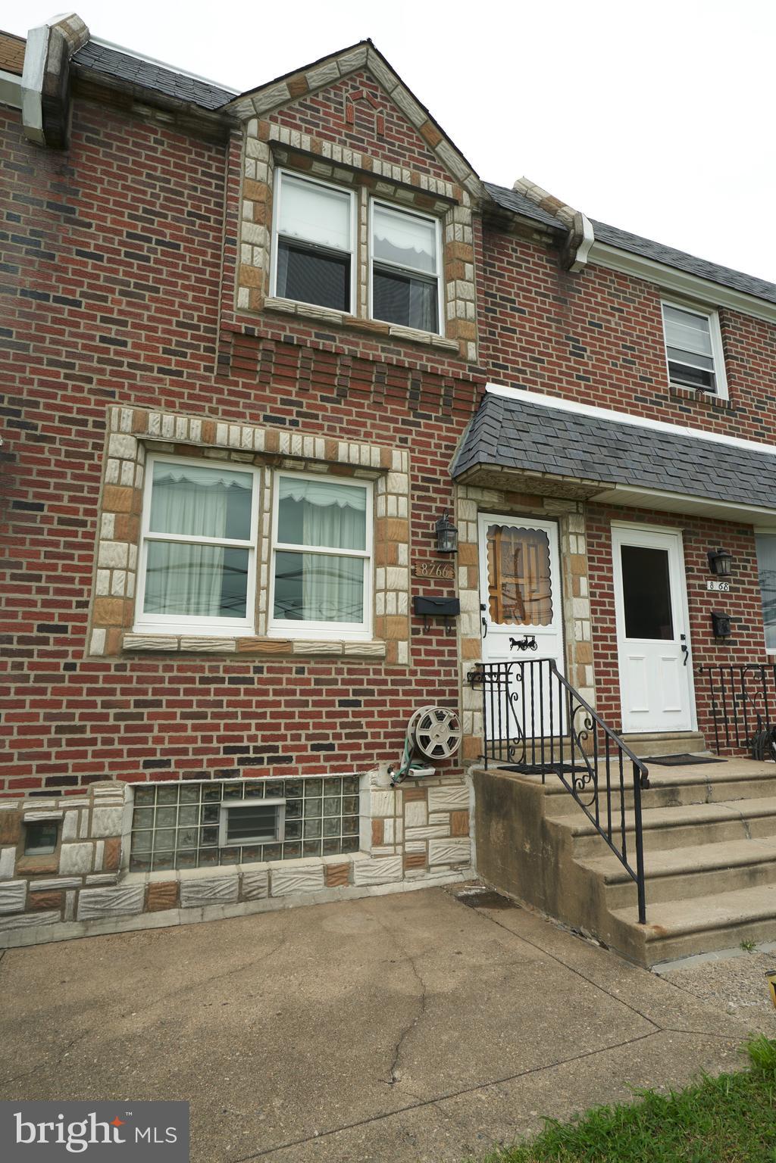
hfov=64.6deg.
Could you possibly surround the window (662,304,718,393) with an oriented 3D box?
[{"bbox_3d":[3.549,-2.751,7.221,0.800,1.070,0.100,4,-11,-22],"label":"window"}]

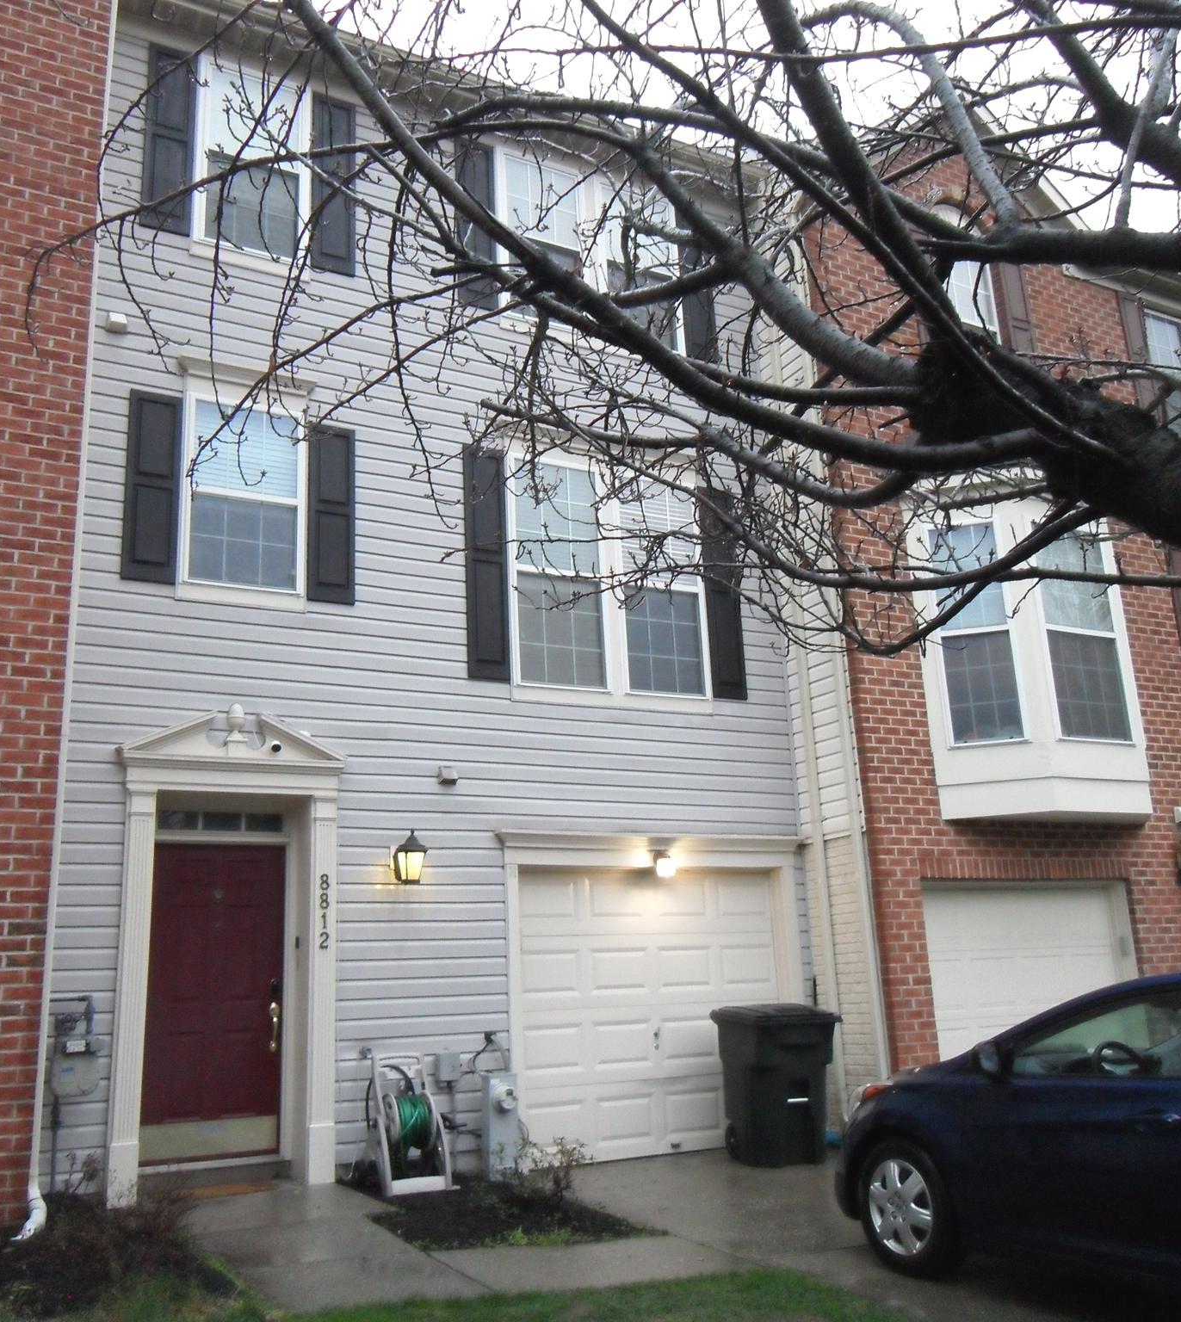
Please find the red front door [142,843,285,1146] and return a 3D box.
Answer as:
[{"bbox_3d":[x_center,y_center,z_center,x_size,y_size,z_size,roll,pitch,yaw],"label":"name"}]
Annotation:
[{"bbox_3d":[-2.530,2.265,8.214,0.920,2.040,0.060,5,-16,-27],"label":"red front door"}]

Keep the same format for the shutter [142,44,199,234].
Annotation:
[{"bbox_3d":[-3.092,-3.840,9.008,0.345,1.560,0.040,5,-16,-27],"label":"shutter"}]

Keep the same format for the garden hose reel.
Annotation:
[{"bbox_3d":[-1.144,2.939,7.840,0.480,0.840,0.460,3,-16,-22],"label":"garden hose reel"}]

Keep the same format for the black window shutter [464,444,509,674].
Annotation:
[{"bbox_3d":[-0.789,-0.779,9.398,0.345,1.880,0.040,5,-16,-27],"label":"black window shutter"}]

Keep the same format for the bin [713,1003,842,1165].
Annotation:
[{"bbox_3d":[1.371,3.075,8.933,0.660,1.050,0.770,3,-15,-20],"label":"bin"}]

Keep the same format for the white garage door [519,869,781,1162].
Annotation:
[{"bbox_3d":[0.495,2.653,9.367,2.380,2.110,0.070,5,-16,-27],"label":"white garage door"}]

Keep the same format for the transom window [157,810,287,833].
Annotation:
[{"bbox_3d":[-2.579,1.119,8.511,0.900,0.177,0.060,5,-16,-27],"label":"transom window"}]

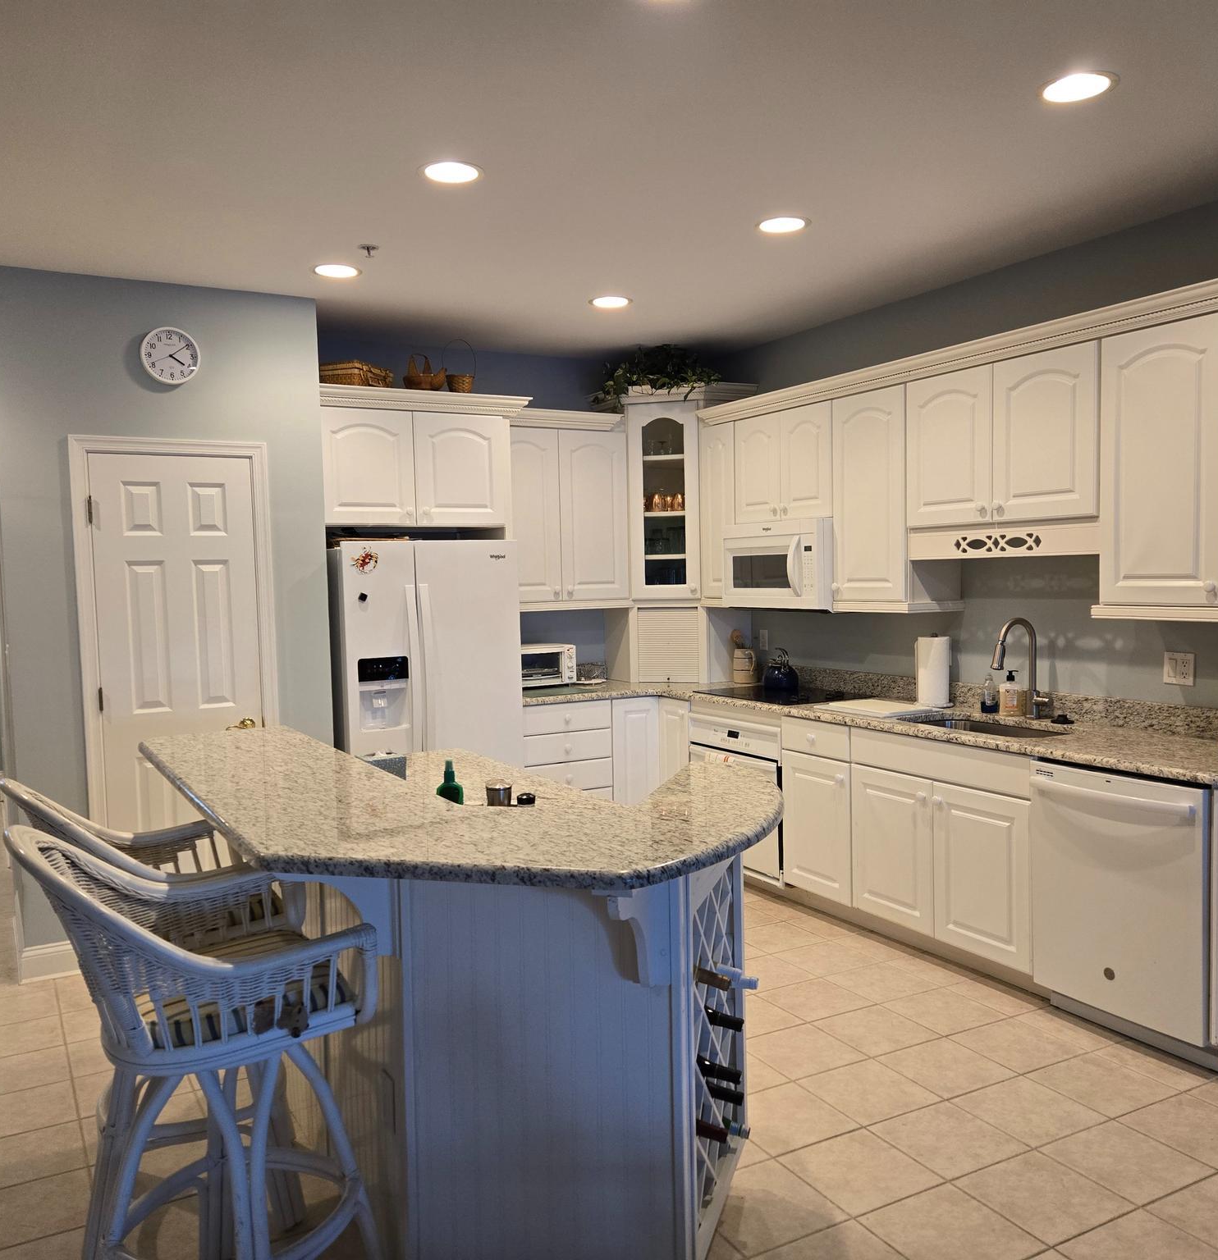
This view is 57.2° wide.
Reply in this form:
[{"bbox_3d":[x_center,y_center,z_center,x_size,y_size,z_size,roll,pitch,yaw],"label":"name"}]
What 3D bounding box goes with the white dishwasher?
[{"bbox_3d":[1.848,0.856,3.713,0.610,0.821,0.616,-3,3,-30],"label":"white dishwasher"}]

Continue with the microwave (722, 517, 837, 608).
[{"bbox_3d":[0.932,-0.308,5.439,0.420,0.425,0.755,-3,3,-29],"label":"microwave"}]

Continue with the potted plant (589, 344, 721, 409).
[{"bbox_3d":[0.268,-1.397,6.170,0.670,0.340,0.450,0,3,16],"label":"potted plant"}]

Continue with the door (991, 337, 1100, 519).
[{"bbox_3d":[1.575,-0.697,4.027,0.025,0.598,0.454,-3,3,-29],"label":"door"}]

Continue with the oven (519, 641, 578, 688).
[{"bbox_3d":[-0.418,0.194,6.003,0.405,0.225,0.260,-3,3,-29],"label":"oven"}]

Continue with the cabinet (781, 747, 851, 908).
[{"bbox_3d":[1.148,0.838,4.962,0.580,0.612,0.450,-3,3,-30],"label":"cabinet"}]

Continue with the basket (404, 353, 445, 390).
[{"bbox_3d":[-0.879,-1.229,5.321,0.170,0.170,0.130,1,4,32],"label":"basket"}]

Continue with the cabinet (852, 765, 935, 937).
[{"bbox_3d":[1.358,0.838,4.493,0.580,0.594,0.439,-3,3,-29],"label":"cabinet"}]

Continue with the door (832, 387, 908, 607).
[{"bbox_3d":[1.141,-0.578,4.884,0.024,0.913,0.452,-3,3,-29],"label":"door"}]

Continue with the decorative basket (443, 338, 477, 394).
[{"bbox_3d":[-0.718,-1.262,5.382,0.165,0.275,0.160,-1,3,-7],"label":"decorative basket"}]

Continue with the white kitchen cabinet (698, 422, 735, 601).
[{"bbox_3d":[0.584,-0.616,5.838,0.025,0.900,0.290,-3,3,-29],"label":"white kitchen cabinet"}]

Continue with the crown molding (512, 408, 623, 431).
[{"bbox_3d":[-0.258,-1.098,5.870,0.730,0.094,0.078,-3,3,-29],"label":"crown molding"}]

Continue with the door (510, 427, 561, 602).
[{"bbox_3d":[-0.445,-0.600,5.872,0.417,0.914,0.024,-3,3,-29],"label":"door"}]

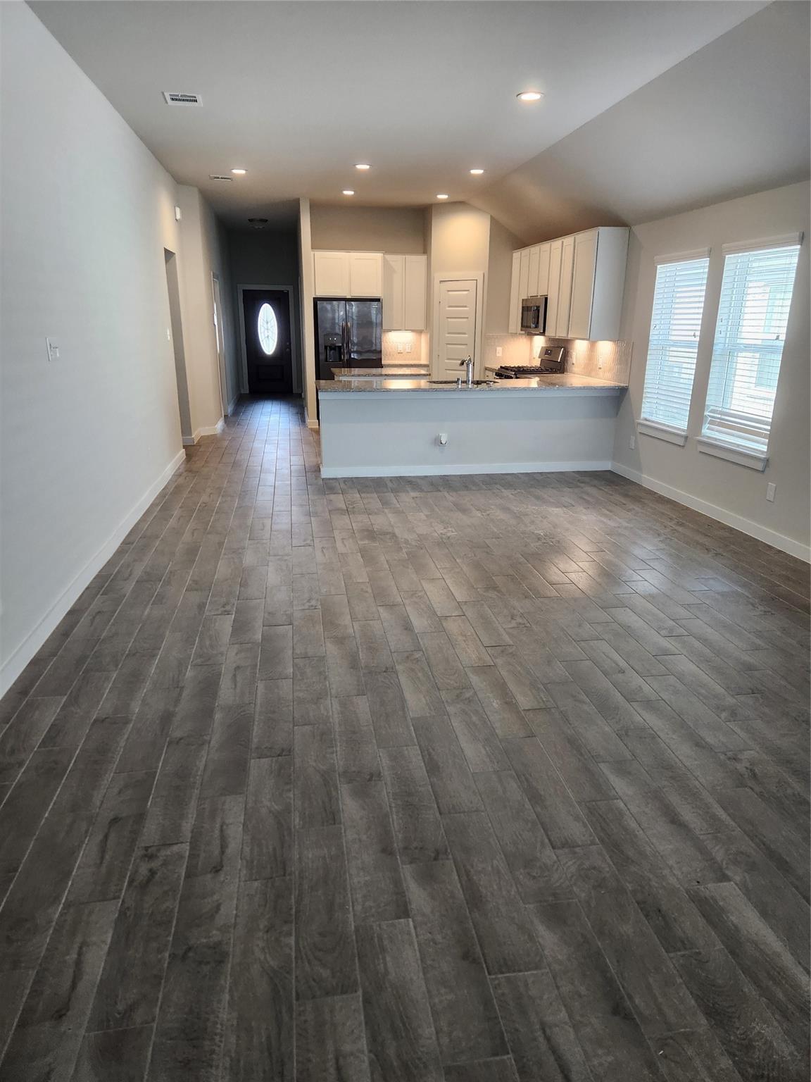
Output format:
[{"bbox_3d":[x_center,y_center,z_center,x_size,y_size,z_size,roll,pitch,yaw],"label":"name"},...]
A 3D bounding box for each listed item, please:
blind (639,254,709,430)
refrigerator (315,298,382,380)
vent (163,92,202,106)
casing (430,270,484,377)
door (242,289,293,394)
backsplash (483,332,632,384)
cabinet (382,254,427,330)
[{"bbox_3d":[2.390,-1.782,6.470,0.060,1.470,0.920,-2,17,-8],"label":"blind"},{"bbox_3d":[-0.814,-2.593,10.585,0.905,1.790,0.760,-2,17,-8],"label":"refrigerator"},{"bbox_3d":[-1.632,-3.233,5.279,0.258,0.020,0.300,-2,17,-8],"label":"vent"},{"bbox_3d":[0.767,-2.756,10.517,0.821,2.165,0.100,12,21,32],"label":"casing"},{"bbox_3d":[-2.844,-4.110,14.963,0.915,2.060,0.050,-2,17,-8],"label":"door"},{"bbox_3d":[1.712,-2.262,8.744,0.650,0.458,3.240,-2,17,-8],"label":"backsplash"},{"bbox_3d":[-0.051,-3.665,10.642,0.670,1.045,0.325,-2,17,-8],"label":"cabinet"}]

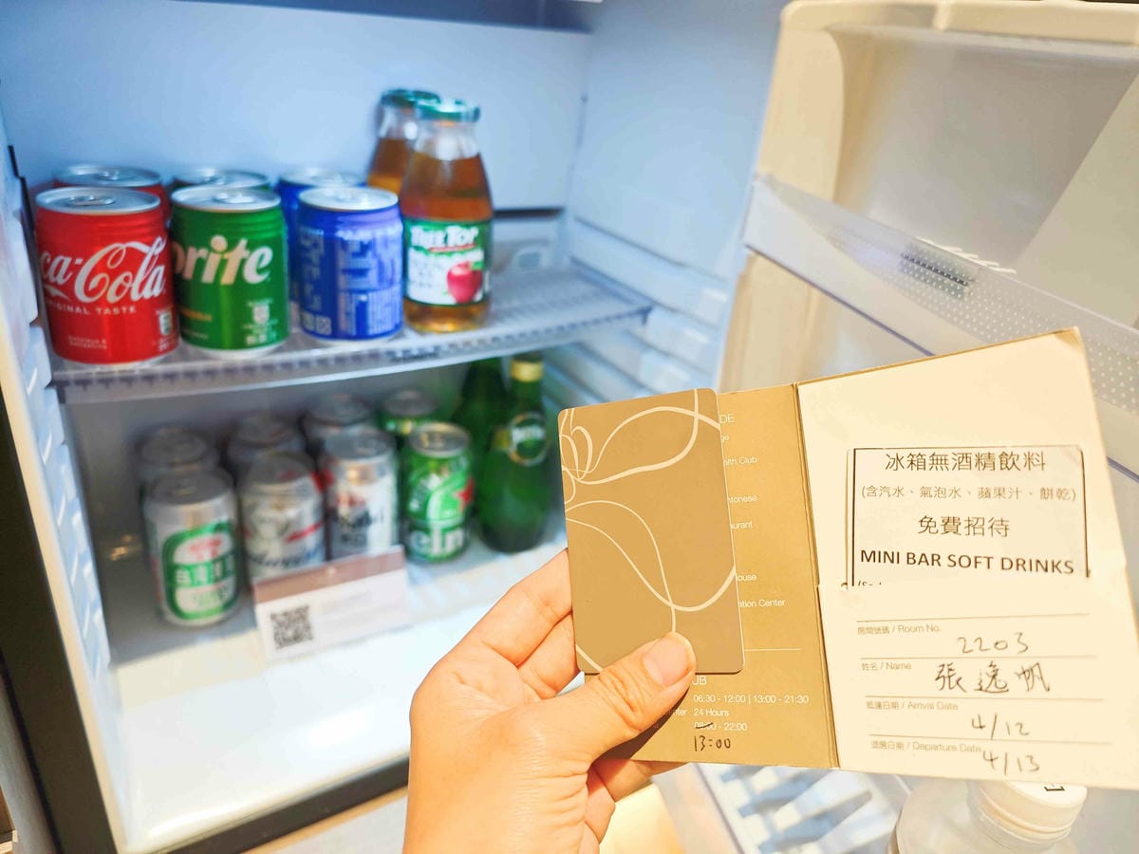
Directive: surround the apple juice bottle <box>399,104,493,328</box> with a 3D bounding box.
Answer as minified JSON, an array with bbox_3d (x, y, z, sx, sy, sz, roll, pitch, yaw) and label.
[{"bbox_3d":[-0.087,-0.150,0.544,0.065,0.154,0.065,3,28,-10],"label":"apple juice bottle"}]

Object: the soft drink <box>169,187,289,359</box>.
[{"bbox_3d":[-0.212,-0.096,0.476,0.066,0.092,0.066,12,28,8],"label":"soft drink"}]

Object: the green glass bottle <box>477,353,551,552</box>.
[{"bbox_3d":[-0.047,0.027,0.734,0.072,0.199,0.072,6,28,-3],"label":"green glass bottle"}]

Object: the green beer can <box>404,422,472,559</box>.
[{"bbox_3d":[-0.125,0.066,0.724,0.066,0.120,0.066,6,28,-3],"label":"green beer can"}]

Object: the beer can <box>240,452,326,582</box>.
[{"bbox_3d":[-0.246,0.085,0.656,0.066,0.120,0.066,6,28,-3],"label":"beer can"}]

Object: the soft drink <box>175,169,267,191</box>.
[{"bbox_3d":[-0.237,-0.127,0.527,0.066,0.092,0.066,-5,30,-23],"label":"soft drink"}]

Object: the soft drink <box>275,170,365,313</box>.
[{"bbox_3d":[-0.181,-0.137,0.562,0.066,0.092,0.066,-2,29,-18],"label":"soft drink"}]

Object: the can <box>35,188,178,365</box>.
[{"bbox_3d":[-0.270,-0.087,0.445,0.066,0.093,0.066,-12,34,-33],"label":"can"}]

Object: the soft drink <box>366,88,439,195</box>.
[{"bbox_3d":[-0.125,-0.180,0.592,0.065,0.154,0.065,1,28,-12],"label":"soft drink"}]

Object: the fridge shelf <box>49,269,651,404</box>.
[{"bbox_3d":[-0.145,-0.086,0.599,0.453,0.022,0.160,-12,34,-33],"label":"fridge shelf"}]

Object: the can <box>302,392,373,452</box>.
[{"bbox_3d":[-0.228,0.035,0.756,0.066,0.120,0.066,6,28,-3],"label":"can"}]

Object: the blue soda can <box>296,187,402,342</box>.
[{"bbox_3d":[-0.148,-0.108,0.515,0.066,0.092,0.066,-6,31,-25],"label":"blue soda can"}]

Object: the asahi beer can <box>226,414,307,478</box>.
[{"bbox_3d":[-0.280,0.055,0.707,0.066,0.120,0.066,-4,30,-22],"label":"asahi beer can"}]

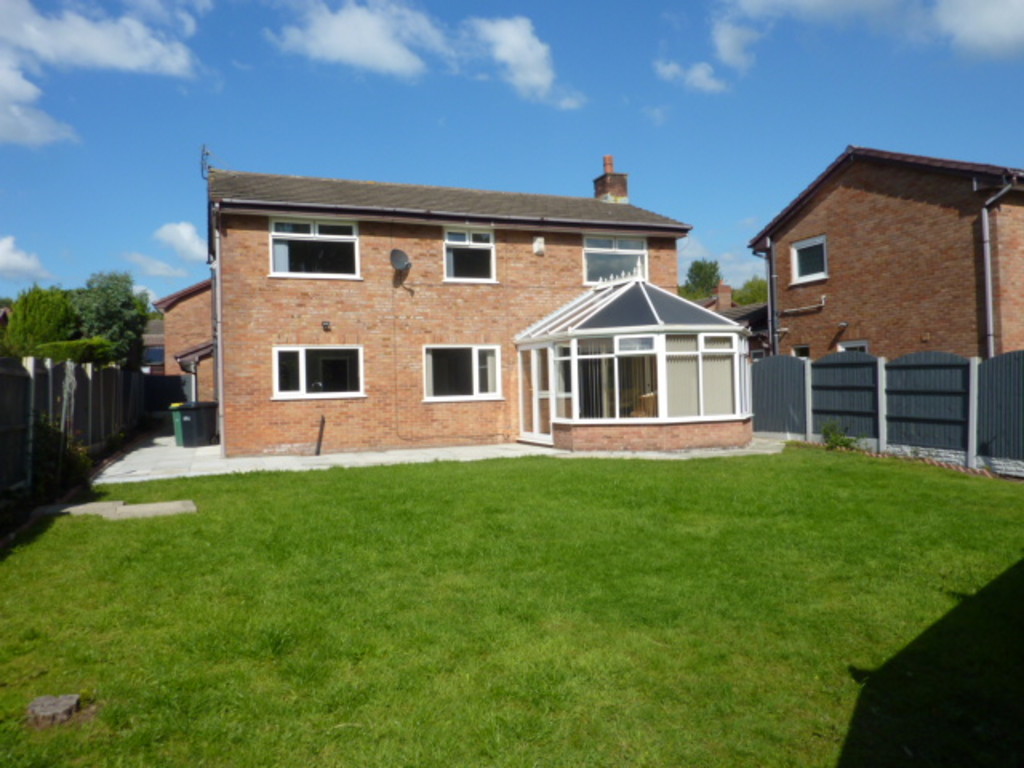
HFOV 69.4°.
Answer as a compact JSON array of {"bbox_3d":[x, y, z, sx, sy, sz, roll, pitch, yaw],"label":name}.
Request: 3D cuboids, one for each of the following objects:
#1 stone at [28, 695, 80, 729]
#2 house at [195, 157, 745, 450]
[{"bbox_3d":[-2.096,1.498,3.386,0.212,0.066,0.206,-1,-1,-20],"label":"stone"},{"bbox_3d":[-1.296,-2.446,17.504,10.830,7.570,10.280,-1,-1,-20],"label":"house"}]

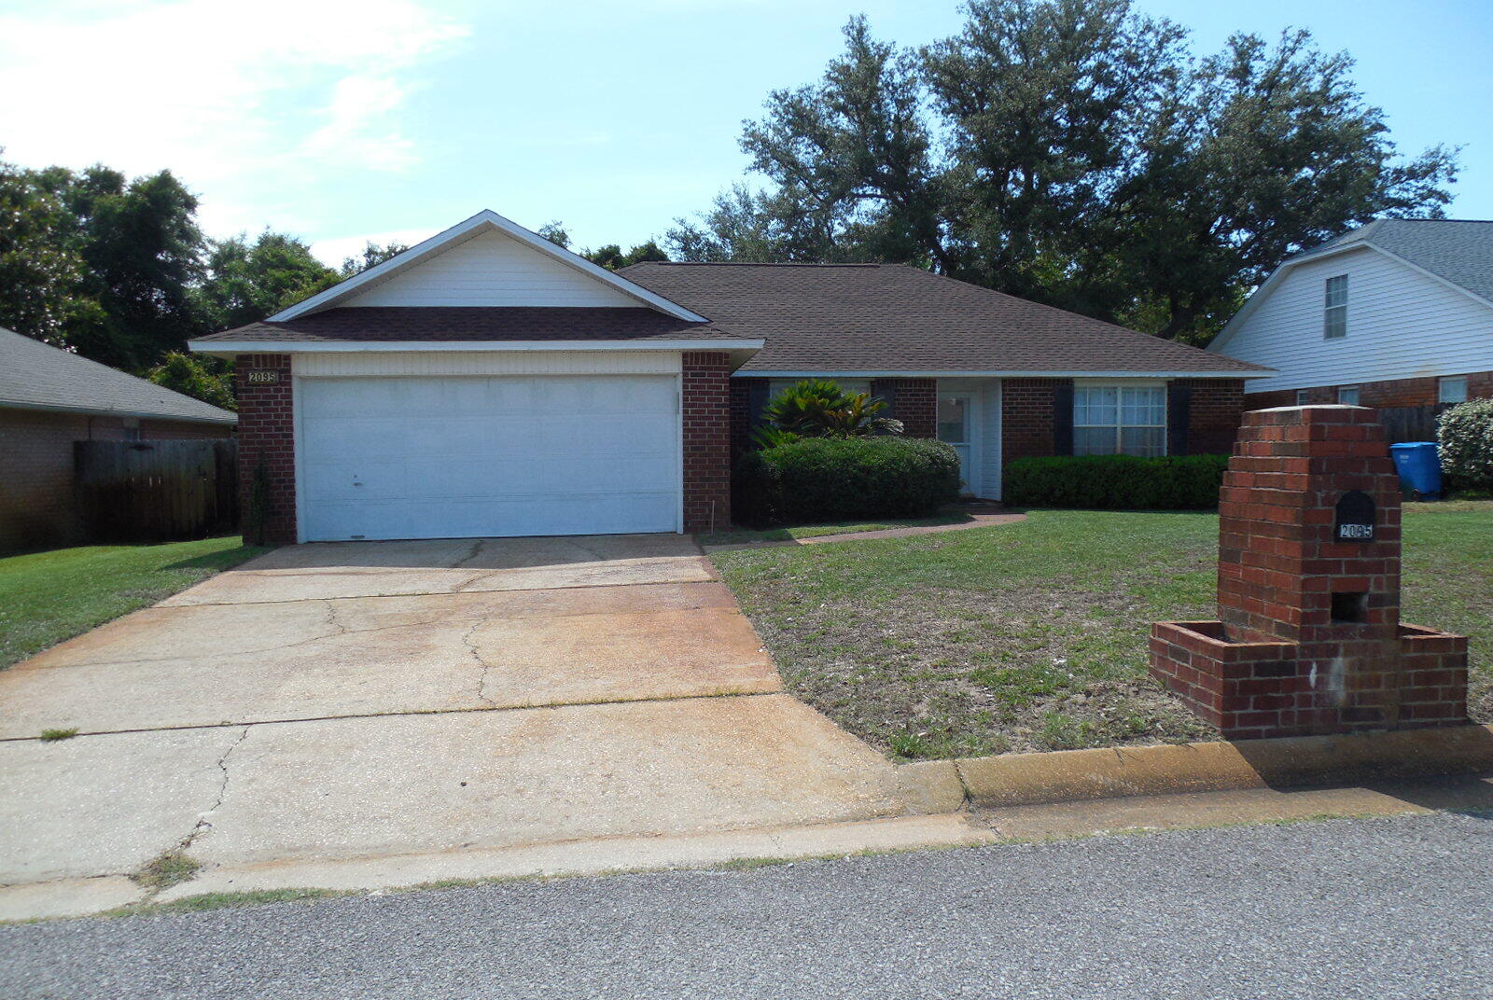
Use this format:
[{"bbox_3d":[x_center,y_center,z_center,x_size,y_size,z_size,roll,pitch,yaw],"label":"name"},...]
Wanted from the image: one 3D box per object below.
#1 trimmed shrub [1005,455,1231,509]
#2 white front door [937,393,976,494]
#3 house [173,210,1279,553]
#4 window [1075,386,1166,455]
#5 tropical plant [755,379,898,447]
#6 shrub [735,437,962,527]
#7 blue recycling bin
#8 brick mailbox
[{"bbox_3d":[6.797,-0.333,19.530,4.499,0.982,1.080,-1,3,-6],"label":"trimmed shrub"},{"bbox_3d":[4.005,-1.078,20.960,0.920,2.000,0.100,-1,3,-6],"label":"white front door"},{"bbox_3d":[0.931,-2.588,22.220,17.219,5.368,16.389,-1,3,-6],"label":"house"},{"bbox_3d":[6.980,-1.479,20.173,1.813,1.370,0.120,-1,3,-6],"label":"window"},{"bbox_3d":[1.407,-0.914,18.424,2.561,2.289,2.200,-1,3,-6],"label":"tropical plant"},{"bbox_3d":[1.678,-0.381,17.619,3.740,1.312,1.500,-1,3,-6],"label":"shrub"},{"bbox_3d":[13.057,-0.554,20.900,0.680,1.120,0.800,-1,3,-6],"label":"blue recycling bin"},{"bbox_3d":[2.880,0.313,5.594,1.282,1.627,0.735,-1,3,-7],"label":"brick mailbox"}]

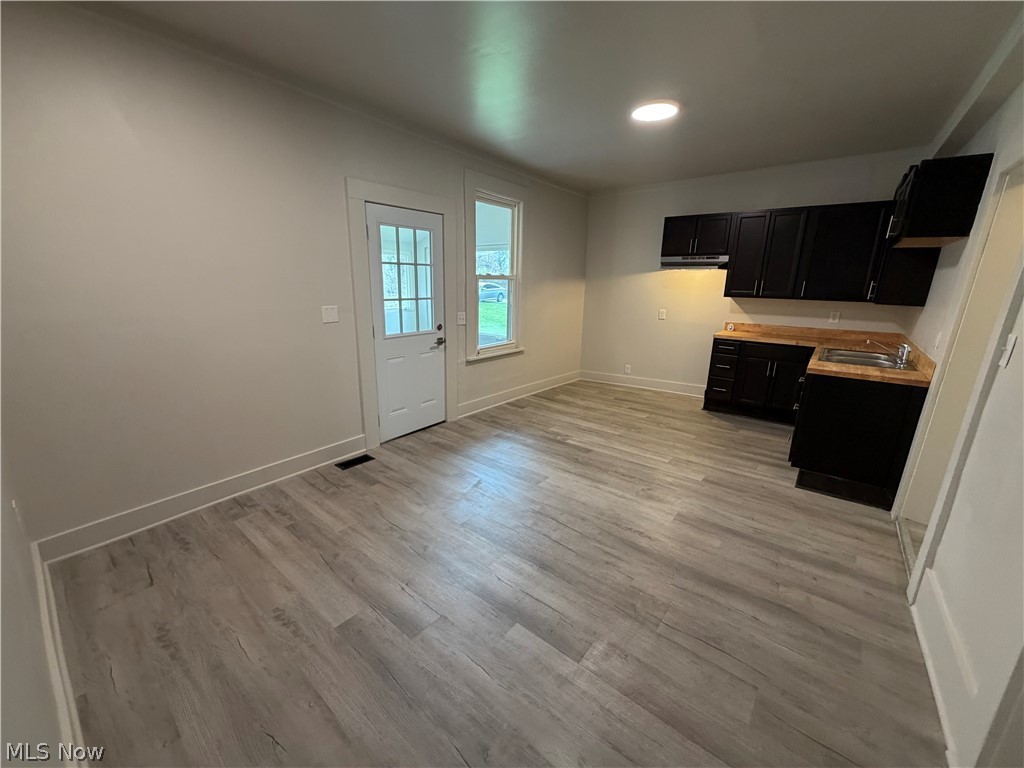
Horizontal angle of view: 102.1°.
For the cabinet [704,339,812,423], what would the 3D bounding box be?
[{"bbox_3d":[2.895,-0.088,4.862,0.977,0.855,0.618,11,17,36],"label":"cabinet"}]

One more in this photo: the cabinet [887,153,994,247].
[{"bbox_3d":[2.803,-1.173,2.784,0.319,0.447,0.934,11,17,36],"label":"cabinet"}]

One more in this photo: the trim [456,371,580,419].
[{"bbox_3d":[0.229,0.067,5.537,0.020,0.134,2.694,11,17,36],"label":"trim"}]

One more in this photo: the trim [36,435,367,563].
[{"bbox_3d":[-1.844,0.678,2.857,0.020,0.135,1.915,11,17,36],"label":"trim"}]

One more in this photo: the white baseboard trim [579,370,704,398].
[{"bbox_3d":[1.859,-0.013,5.996,1.976,0.134,0.020,11,17,36],"label":"white baseboard trim"}]

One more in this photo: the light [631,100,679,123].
[{"bbox_3d":[1.104,-2.091,3.203,0.330,0.032,0.330,11,17,36],"label":"light"}]

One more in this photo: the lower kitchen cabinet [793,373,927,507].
[{"bbox_3d":[2.844,0.240,3.509,0.632,0.855,1.713,11,17,36],"label":"lower kitchen cabinet"}]

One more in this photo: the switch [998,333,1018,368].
[{"bbox_3d":[1.761,-0.115,1.468,0.014,0.115,0.074,11,17,36],"label":"switch"}]

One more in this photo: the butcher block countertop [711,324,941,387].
[{"bbox_3d":[2.645,-0.376,3.898,1.628,0.158,2.328,11,17,36],"label":"butcher block countertop"}]

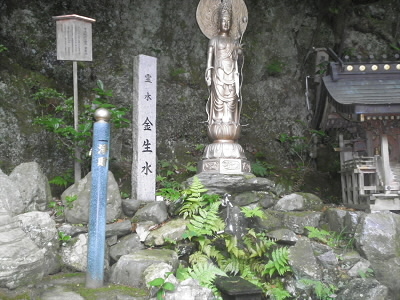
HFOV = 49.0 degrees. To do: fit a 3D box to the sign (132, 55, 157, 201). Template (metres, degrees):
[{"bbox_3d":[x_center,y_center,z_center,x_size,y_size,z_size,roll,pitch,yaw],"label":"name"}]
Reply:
[{"bbox_3d":[-0.582,-0.225,4.600,0.190,1.526,0.190,3,-7,-27],"label":"sign"}]

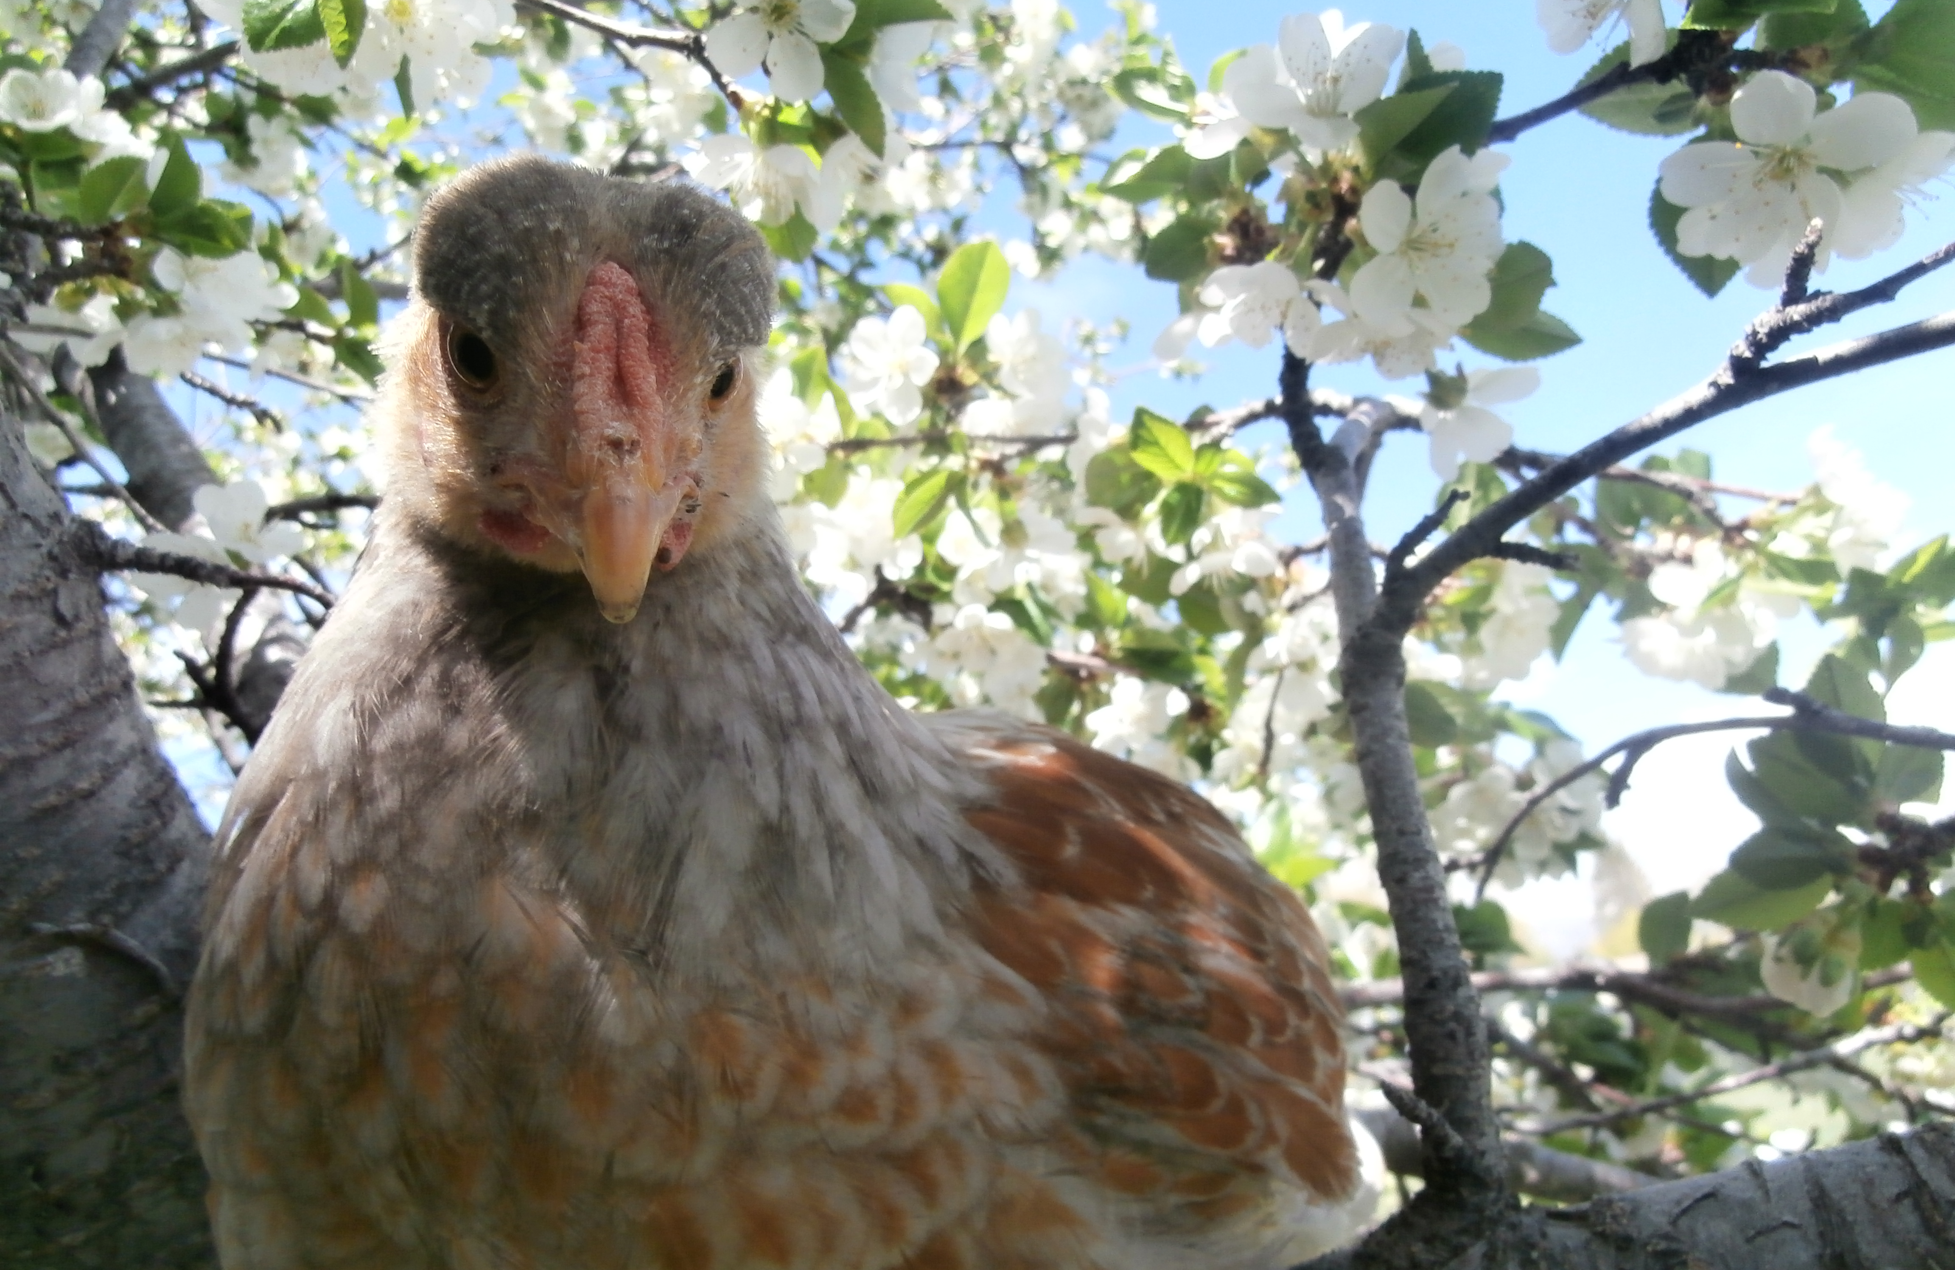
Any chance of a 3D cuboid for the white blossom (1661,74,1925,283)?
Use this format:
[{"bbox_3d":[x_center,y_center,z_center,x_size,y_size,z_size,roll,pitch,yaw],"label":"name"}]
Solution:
[{"bbox_3d":[0.115,-0.064,0.190,0.035,0.029,0.014,-2,11,6],"label":"white blossom"}]

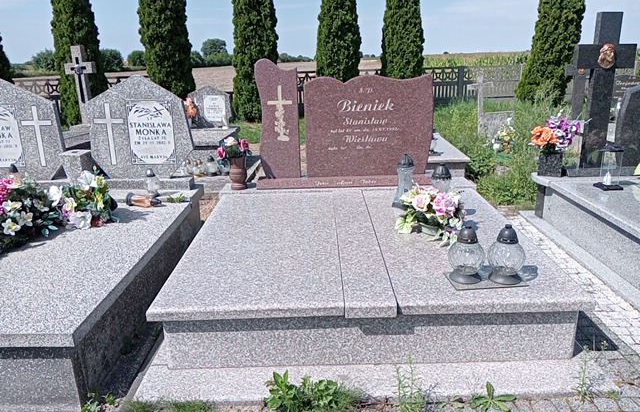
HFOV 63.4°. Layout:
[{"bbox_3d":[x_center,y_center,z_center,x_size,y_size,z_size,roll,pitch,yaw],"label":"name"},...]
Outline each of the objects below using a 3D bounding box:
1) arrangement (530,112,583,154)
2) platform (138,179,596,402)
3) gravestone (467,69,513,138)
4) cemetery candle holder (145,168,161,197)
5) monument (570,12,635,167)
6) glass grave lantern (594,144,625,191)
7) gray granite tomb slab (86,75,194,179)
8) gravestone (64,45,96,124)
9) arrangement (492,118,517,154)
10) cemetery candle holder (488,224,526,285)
[{"bbox_3d":[2.111,-0.665,4.620,0.440,0.370,0.340,-1,16,0],"label":"arrangement"},{"bbox_3d":[0.219,0.321,3.206,1.982,0.381,2.274,-1,17,0],"label":"platform"},{"bbox_3d":[2.750,-1.579,8.300,0.670,1.200,0.220,-1,16,0],"label":"gravestone"},{"bbox_3d":[-1.242,-0.179,3.808,0.105,0.190,0.105,-6,18,-14],"label":"cemetery candle holder"},{"bbox_3d":[2.430,-0.954,4.392,0.505,1.278,0.084,-1,16,0],"label":"monument"},{"bbox_3d":[2.059,-0.288,3.676,0.166,0.330,0.166,0,17,5],"label":"glass grave lantern"},{"bbox_3d":[-1.359,-0.594,3.922,0.769,0.778,0.073,-1,17,1],"label":"gray granite tomb slab"},{"bbox_3d":[-3.098,-1.576,6.785,0.354,1.010,0.112,-1,17,0],"label":"gravestone"},{"bbox_3d":[2.637,-1.008,7.400,0.330,0.500,0.280,-1,16,0],"label":"arrangement"},{"bbox_3d":[0.882,0.218,2.436,0.176,0.262,0.176,-1,16,0],"label":"cemetery candle holder"}]

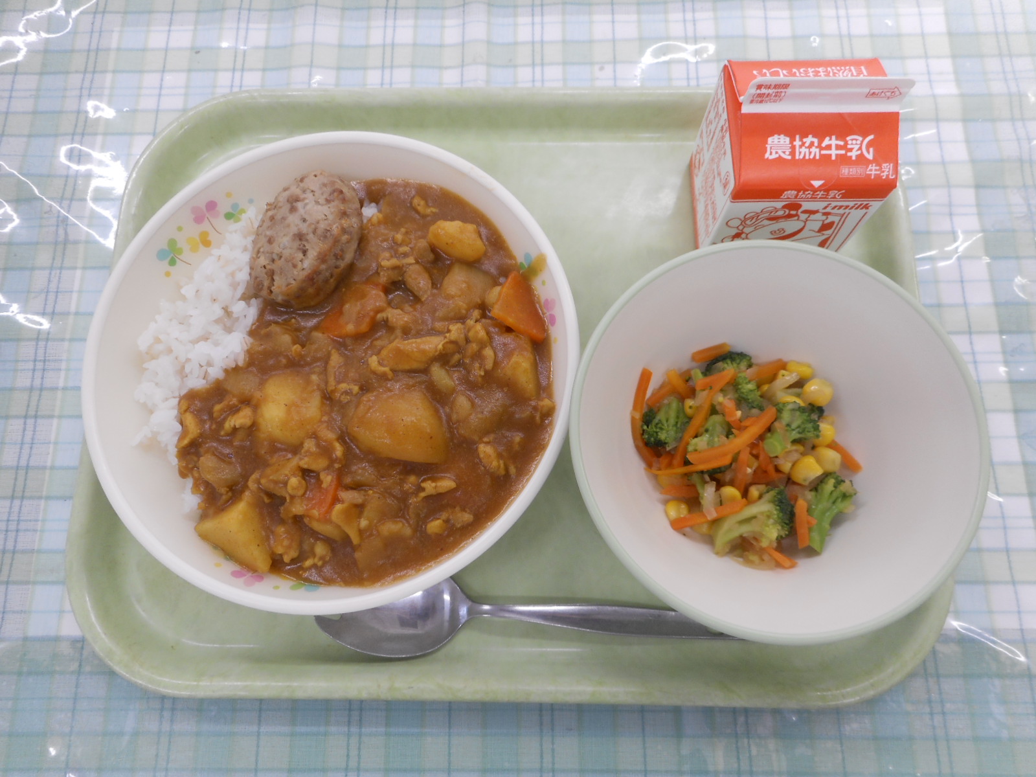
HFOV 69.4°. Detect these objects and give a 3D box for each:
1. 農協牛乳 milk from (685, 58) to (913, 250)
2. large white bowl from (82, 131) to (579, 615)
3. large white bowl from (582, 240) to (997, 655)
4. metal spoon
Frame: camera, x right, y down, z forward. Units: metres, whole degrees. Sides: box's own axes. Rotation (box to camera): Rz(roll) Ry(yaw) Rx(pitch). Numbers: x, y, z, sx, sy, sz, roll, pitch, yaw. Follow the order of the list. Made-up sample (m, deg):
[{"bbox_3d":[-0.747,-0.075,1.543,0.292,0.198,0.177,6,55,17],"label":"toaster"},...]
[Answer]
[{"bbox_3d":[0.108,-0.092,0.297,0.057,0.092,0.056,-1,75,3],"label":"農協牛乳 milk"},{"bbox_3d":[-0.068,-0.006,0.300,0.183,0.058,0.183,-1,75,2],"label":"large white bowl"},{"bbox_3d":[0.090,0.021,0.285,0.141,0.060,0.141,-1,75,2],"label":"large white bowl"},{"bbox_3d":[0.005,0.088,0.292,0.177,0.020,0.040,3,76,3],"label":"metal spoon"}]

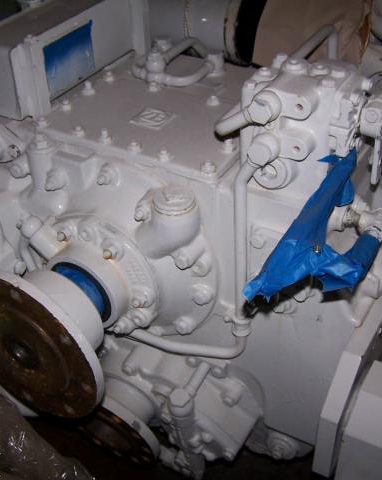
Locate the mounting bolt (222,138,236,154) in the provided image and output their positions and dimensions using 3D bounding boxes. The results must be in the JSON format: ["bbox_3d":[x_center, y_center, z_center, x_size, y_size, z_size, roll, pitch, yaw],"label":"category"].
[{"bbox_3d":[0.055,-0.138,1.039,0.020,0.016,0.020,19,43,26],"label":"mounting bolt"}]

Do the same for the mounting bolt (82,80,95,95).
[{"bbox_3d":[-0.194,-0.289,1.335,0.022,0.020,0.022,18,42,25],"label":"mounting bolt"}]

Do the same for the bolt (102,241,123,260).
[{"bbox_3d":[-0.117,0.016,1.048,0.027,0.027,0.024,19,43,26],"label":"bolt"}]

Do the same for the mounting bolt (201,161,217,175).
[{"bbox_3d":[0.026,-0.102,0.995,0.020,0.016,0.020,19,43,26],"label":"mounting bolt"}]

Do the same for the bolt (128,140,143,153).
[{"bbox_3d":[-0.092,-0.155,1.165,0.021,0.013,0.021,18,42,25],"label":"bolt"}]

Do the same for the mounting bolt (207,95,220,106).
[{"bbox_3d":[0.037,-0.230,1.161,0.020,0.014,0.020,19,43,26],"label":"mounting bolt"}]

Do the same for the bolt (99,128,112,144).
[{"bbox_3d":[-0.143,-0.173,1.180,0.019,0.019,0.019,18,42,25],"label":"bolt"}]

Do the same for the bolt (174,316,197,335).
[{"bbox_3d":[-0.011,0.142,1.167,0.030,0.030,0.018,19,43,26],"label":"bolt"}]

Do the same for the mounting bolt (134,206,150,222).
[{"bbox_3d":[-0.080,-0.042,1.145,0.021,0.021,0.020,18,42,25],"label":"mounting bolt"}]

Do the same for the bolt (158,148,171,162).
[{"bbox_3d":[-0.039,-0.123,1.027,0.020,0.016,0.020,19,43,26],"label":"bolt"}]

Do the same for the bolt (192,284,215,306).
[{"bbox_3d":[0.019,0.093,1.180,0.030,0.030,0.018,18,42,25],"label":"bolt"}]

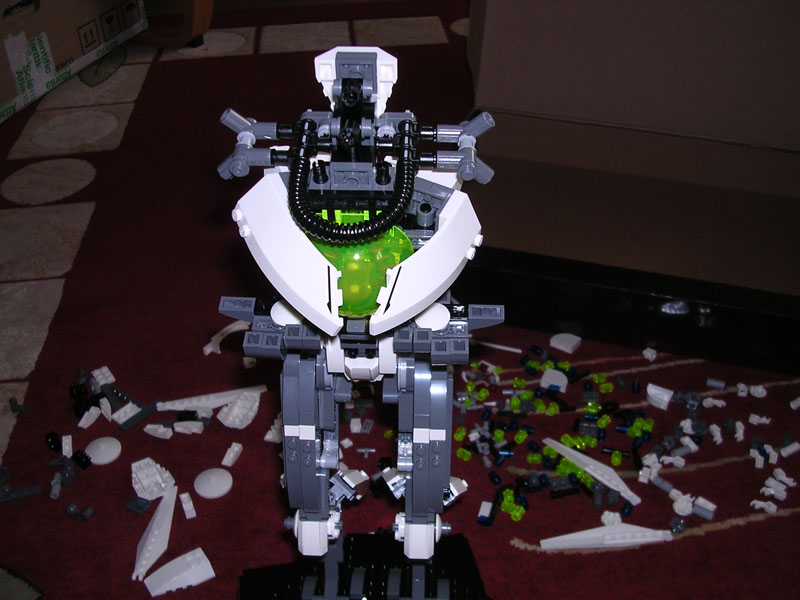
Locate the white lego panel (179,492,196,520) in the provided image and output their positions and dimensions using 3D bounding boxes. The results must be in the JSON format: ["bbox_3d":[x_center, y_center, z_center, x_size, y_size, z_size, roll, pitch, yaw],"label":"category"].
[{"bbox_3d":[-0.171,0.165,0.706,0.008,0.004,0.024,-16,38,-18],"label":"white lego panel"}]

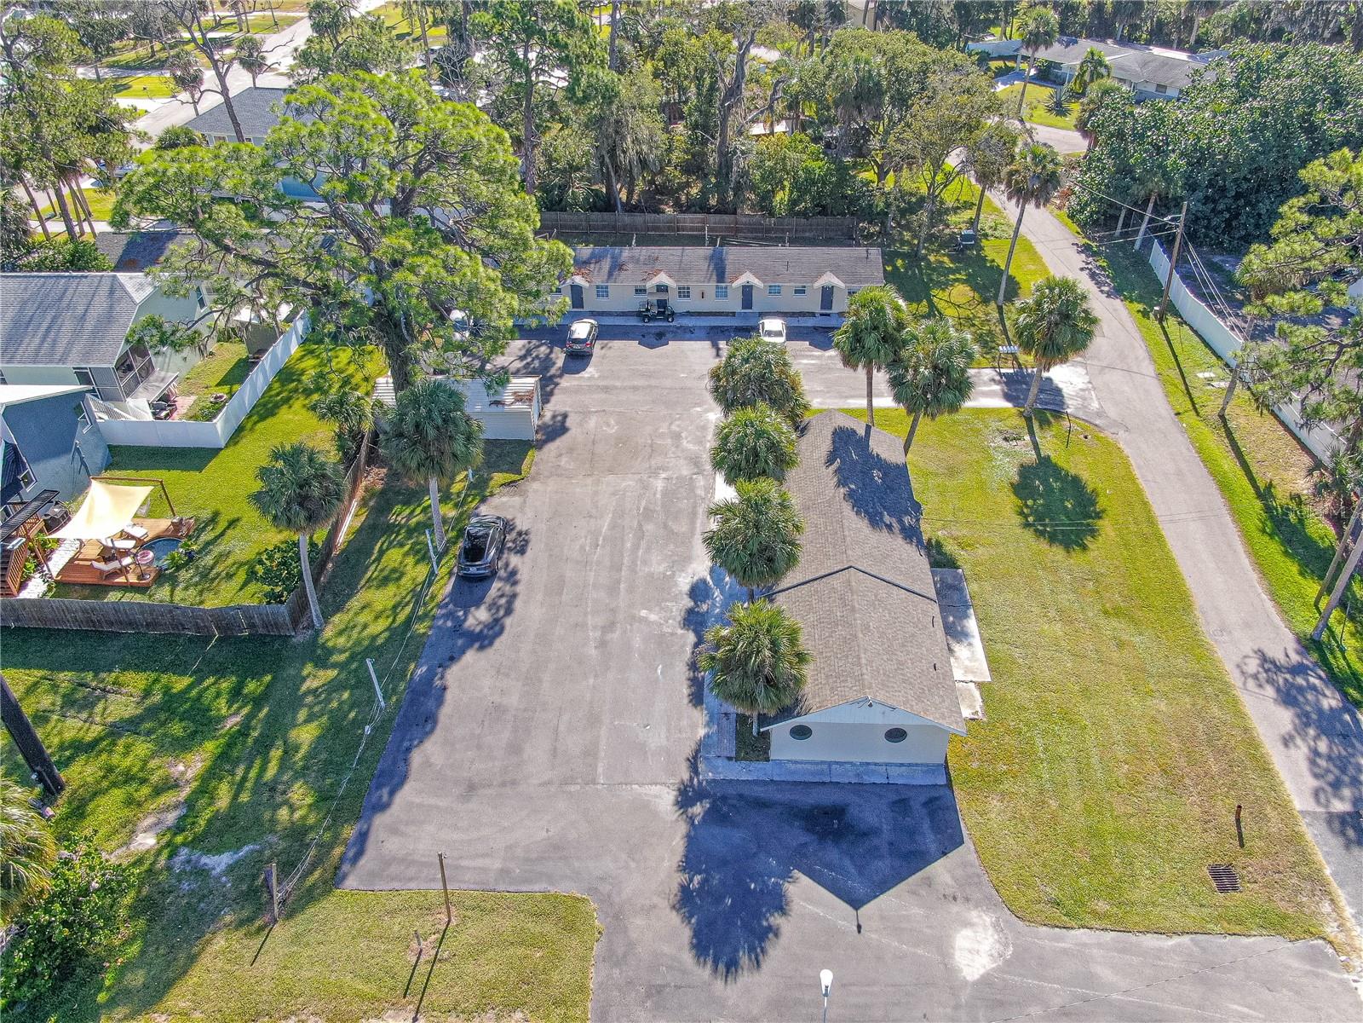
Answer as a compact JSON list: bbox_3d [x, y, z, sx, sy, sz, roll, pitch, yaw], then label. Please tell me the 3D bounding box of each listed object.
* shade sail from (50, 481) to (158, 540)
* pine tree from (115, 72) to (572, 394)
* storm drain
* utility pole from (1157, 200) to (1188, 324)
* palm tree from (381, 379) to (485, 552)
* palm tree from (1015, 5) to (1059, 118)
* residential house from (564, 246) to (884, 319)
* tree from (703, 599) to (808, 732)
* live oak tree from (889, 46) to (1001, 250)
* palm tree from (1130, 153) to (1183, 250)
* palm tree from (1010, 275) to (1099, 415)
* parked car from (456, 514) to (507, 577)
[{"bbox_3d":[-29.622,0.060,52.547,3.700,0.700,4.900,1,36,3],"label":"shade sail"},{"bbox_3d":[-17.144,-11.702,55.006,22.500,21.000,18.500,-2,35,0],"label":"pine tree"},{"bbox_3d":[19.619,13.211,36.925,0.860,0.100,1.080,-1,36,1],"label":"storm drain"},{"bbox_3d":[33.281,-16.813,70.260,1.700,8.750,0.450,-15,39,-17],"label":"utility pole"},{"bbox_3d":[-11.852,-1.943,50.704,4.925,9.700,4.925,1,36,3],"label":"palm tree"},{"bbox_3d":[39.146,-50.027,114.260,4.619,11.300,4.619,1,36,3],"label":"palm tree"},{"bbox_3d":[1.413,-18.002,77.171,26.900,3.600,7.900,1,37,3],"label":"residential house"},{"bbox_3d":[2.999,6.852,41.188,4.300,7.150,4.300,1,37,3],"label":"tree"},{"bbox_3d":[20.275,-28.047,81.099,9.037,15.200,9.037,1,36,3],"label":"live oak tree"},{"bbox_3d":[37.180,-24.505,81.077,4.100,7.800,4.100,1,37,3],"label":"palm tree"},{"bbox_3d":[21.831,-9.661,61.075,5.100,8.900,5.100,-2,35,0],"label":"palm tree"},{"bbox_3d":[-10.183,1.541,52.828,1.920,1.500,4.720,-2,36,0],"label":"parked car"}]

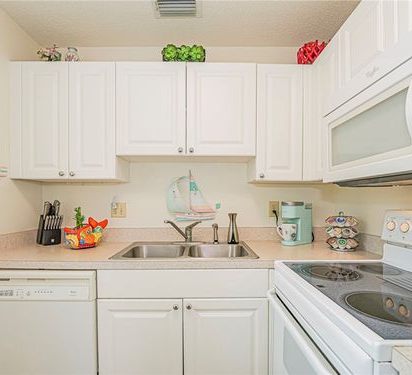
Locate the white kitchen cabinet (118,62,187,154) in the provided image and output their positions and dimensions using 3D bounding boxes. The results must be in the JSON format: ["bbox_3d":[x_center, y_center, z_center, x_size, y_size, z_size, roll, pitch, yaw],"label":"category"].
[{"bbox_3d":[-0.356,-0.503,1.663,0.457,0.610,0.318,0,-1,-1],"label":"white kitchen cabinet"}]

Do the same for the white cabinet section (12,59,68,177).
[{"bbox_3d":[-1.076,-0.429,1.655,0.366,0.765,0.320,0,-2,-1],"label":"white cabinet section"}]

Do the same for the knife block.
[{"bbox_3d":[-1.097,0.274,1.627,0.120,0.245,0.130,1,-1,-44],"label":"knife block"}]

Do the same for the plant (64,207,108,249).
[{"bbox_3d":[-0.799,0.262,1.575,0.260,0.270,0.145,1,-1,-26],"label":"plant"}]

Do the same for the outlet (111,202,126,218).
[{"bbox_3d":[-0.682,0.177,1.799,0.116,0.117,0.012,0,-1,-1],"label":"outlet"}]

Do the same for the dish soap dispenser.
[{"bbox_3d":[0.192,0.292,1.687,0.083,0.225,0.083,0,-1,-1],"label":"dish soap dispenser"}]

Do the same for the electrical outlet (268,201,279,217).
[{"bbox_3d":[0.536,0.172,1.814,0.077,0.119,0.010,0,-1,-1],"label":"electrical outlet"}]

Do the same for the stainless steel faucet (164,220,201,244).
[{"bbox_3d":[-0.169,0.319,1.633,0.250,0.165,0.110,1,-1,-42],"label":"stainless steel faucet"}]

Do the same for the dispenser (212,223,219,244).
[{"bbox_3d":[0.072,0.323,1.670,0.045,0.155,0.055,0,-1,20],"label":"dispenser"}]

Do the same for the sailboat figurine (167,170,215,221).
[{"bbox_3d":[-0.116,0.066,1.801,0.375,0.400,0.030,0,-1,-1],"label":"sailboat figurine"}]

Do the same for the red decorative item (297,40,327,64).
[{"bbox_3d":[0.762,-0.918,1.651,0.230,0.225,0.230,0,-1,-1],"label":"red decorative item"}]

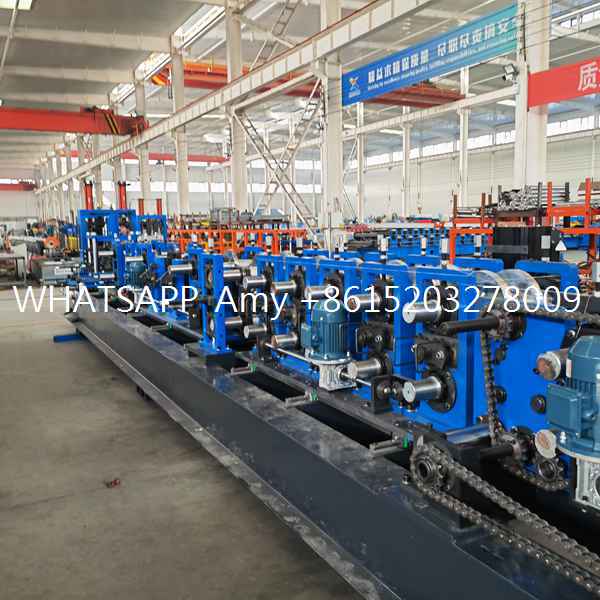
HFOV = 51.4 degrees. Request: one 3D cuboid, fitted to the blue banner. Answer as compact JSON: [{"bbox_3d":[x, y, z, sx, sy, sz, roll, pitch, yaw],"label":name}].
[{"bbox_3d":[3.150,-6.221,16.352,0.040,0.968,7.684,-5,8,-28],"label":"blue banner"}]

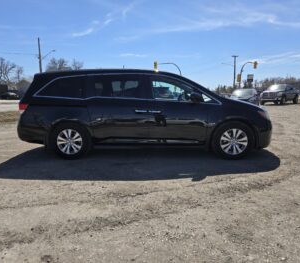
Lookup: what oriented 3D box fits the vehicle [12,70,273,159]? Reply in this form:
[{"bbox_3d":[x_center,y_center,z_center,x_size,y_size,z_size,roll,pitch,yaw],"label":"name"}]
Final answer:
[{"bbox_3d":[-0.067,-0.468,5.094,5.150,1.737,2.020,0,9,2],"label":"vehicle"}]

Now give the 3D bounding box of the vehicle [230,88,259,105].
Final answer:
[{"bbox_3d":[7.079,-2.438,17.542,1.830,1.480,4.600,5,11,32],"label":"vehicle"}]

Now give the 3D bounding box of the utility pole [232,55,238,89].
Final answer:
[{"bbox_3d":[20.009,-12.796,54.370,1.400,9.800,0.350,0,9,0],"label":"utility pole"}]

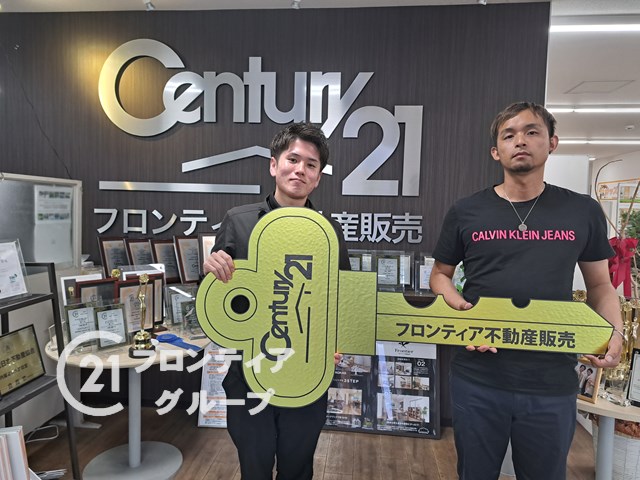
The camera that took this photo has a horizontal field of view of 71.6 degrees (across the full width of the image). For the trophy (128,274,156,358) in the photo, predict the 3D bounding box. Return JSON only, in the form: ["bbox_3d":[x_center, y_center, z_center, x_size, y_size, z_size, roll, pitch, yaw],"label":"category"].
[{"bbox_3d":[-0.845,0.357,2.119,0.118,0.388,0.116,0,4,-22],"label":"trophy"}]

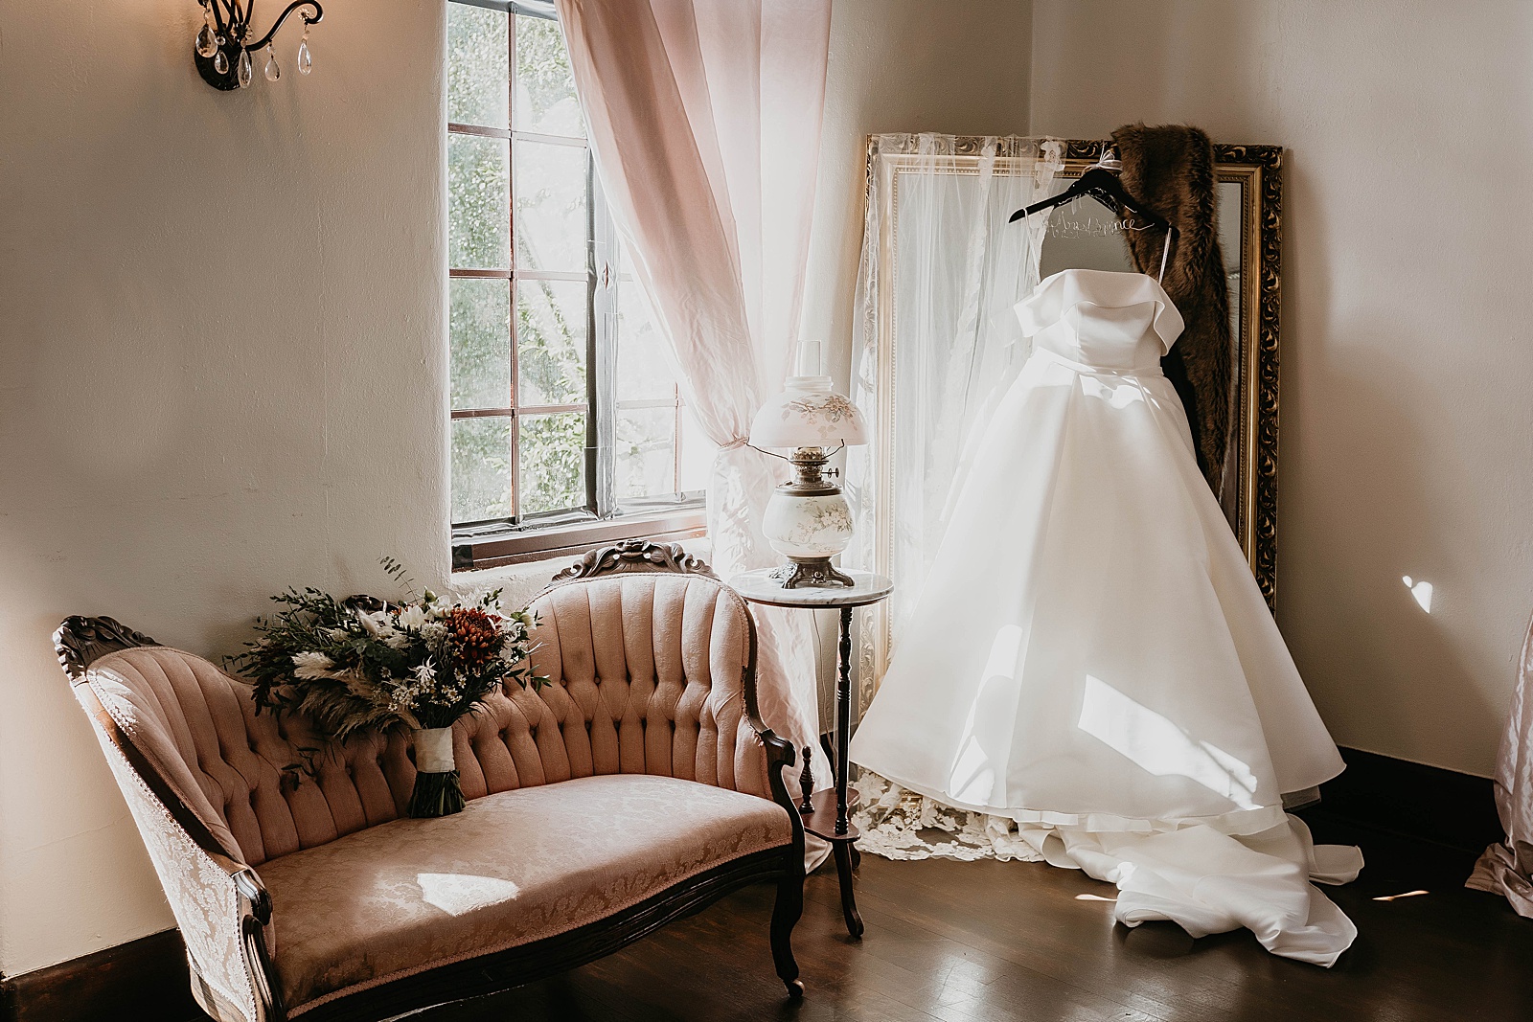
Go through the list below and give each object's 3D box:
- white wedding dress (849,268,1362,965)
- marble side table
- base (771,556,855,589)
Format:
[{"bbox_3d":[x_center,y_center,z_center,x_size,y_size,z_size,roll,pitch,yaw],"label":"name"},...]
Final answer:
[{"bbox_3d":[0.862,0.158,3.564,1.270,1.450,1.040,1,8,-3],"label":"white wedding dress"},{"bbox_3d":[0.091,0.528,3.376,0.370,0.742,0.385,1,8,0],"label":"marble side table"},{"bbox_3d":[0.102,0.130,3.350,0.150,0.055,0.145,-1,8,-16],"label":"base"}]

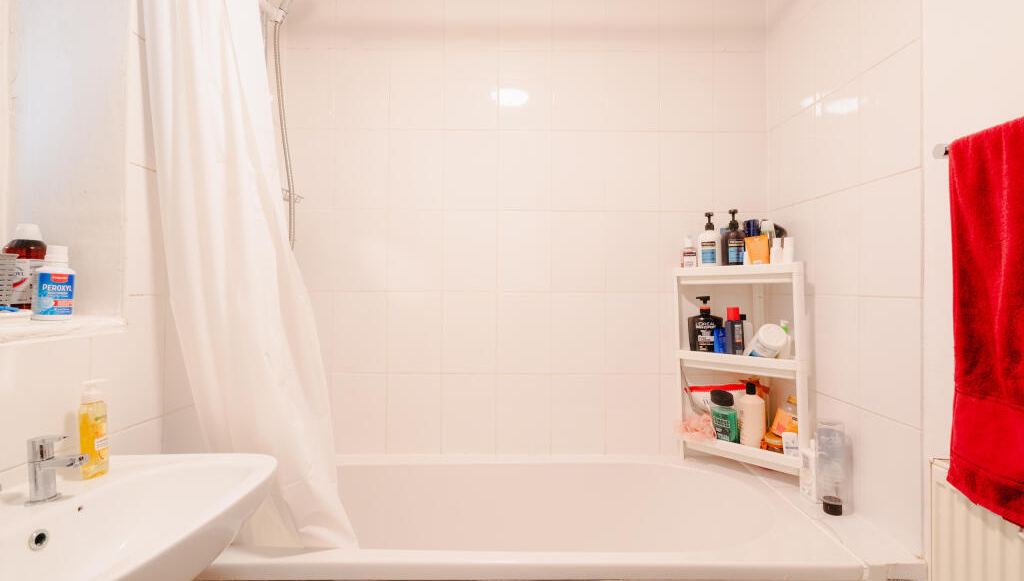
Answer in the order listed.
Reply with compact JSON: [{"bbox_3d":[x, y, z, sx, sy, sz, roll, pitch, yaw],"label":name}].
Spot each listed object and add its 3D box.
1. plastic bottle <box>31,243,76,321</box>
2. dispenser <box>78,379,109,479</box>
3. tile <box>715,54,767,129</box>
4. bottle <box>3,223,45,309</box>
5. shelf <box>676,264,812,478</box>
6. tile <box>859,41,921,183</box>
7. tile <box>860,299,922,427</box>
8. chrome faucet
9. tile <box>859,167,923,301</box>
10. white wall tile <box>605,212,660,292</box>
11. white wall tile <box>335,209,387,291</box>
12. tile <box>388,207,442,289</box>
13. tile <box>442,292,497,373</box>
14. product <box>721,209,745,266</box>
[{"bbox_3d":[-0.926,-0.014,0.920,0.045,0.151,0.065,0,0,40],"label":"plastic bottle"},{"bbox_3d":[-0.794,0.261,0.865,0.036,0.180,0.048,0,0,7],"label":"dispenser"},{"bbox_3d":[0.864,-0.752,1.727,0.202,0.303,0.010,0,-1,0],"label":"tile"},{"bbox_3d":[-1.005,-0.048,0.940,0.064,0.180,0.064,0,0,-24],"label":"bottle"},{"bbox_3d":[0.822,0.267,1.634,0.418,0.700,0.225,0,-1,37],"label":"shelf"},{"bbox_3d":[0.955,-0.440,1.150,0.010,0.298,0.190,0,0,0],"label":"tile"},{"bbox_3d":[0.958,0.164,1.151,0.014,0.300,0.188,0,0,0],"label":"tile"},{"bbox_3d":[-0.768,0.299,0.766,0.090,0.108,0.046,0,0,1],"label":"chrome faucet"},{"bbox_3d":[0.966,-0.136,1.162,0.010,0.303,0.189,0,-1,0],"label":"tile"},{"bbox_3d":[0.446,-0.140,1.689,0.199,0.298,0.010,0,0,0],"label":"white wall tile"},{"bbox_3d":[-0.560,-0.148,1.685,0.200,0.300,0.010,0,-1,-1],"label":"white wall tile"},{"bbox_3d":[-0.354,-0.144,1.683,0.199,0.298,0.010,0,0,0],"label":"tile"},{"bbox_3d":[-0.156,0.157,1.683,0.199,0.298,0.010,0,0,0],"label":"tile"},{"bbox_3d":[0.774,-0.185,1.591,0.081,0.193,0.055,0,-1,27],"label":"product"}]

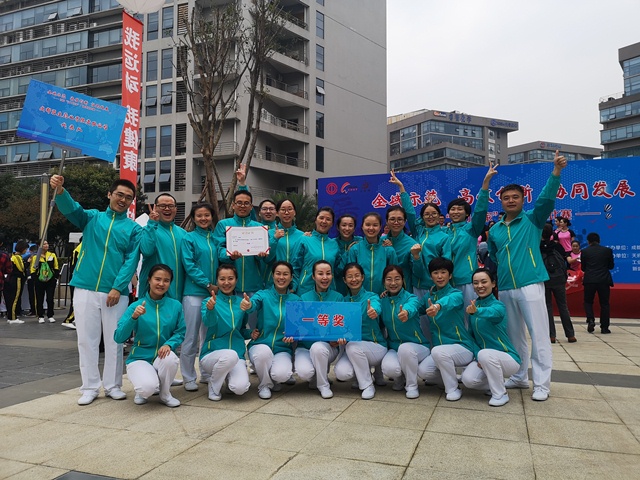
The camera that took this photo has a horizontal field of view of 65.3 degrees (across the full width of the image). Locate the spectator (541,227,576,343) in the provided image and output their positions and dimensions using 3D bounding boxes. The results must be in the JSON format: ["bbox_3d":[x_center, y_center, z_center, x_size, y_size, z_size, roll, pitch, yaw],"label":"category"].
[{"bbox_3d":[3.316,0.592,7.000,0.520,1.640,0.420,-1,-3,12],"label":"spectator"}]

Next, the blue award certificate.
[{"bbox_3d":[0.032,0.645,3.950,0.605,0.310,0.020,0,-3,0],"label":"blue award certificate"}]

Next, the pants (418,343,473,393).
[{"bbox_3d":[1.064,1.056,4.200,0.420,0.450,0.520,-1,-3,29],"label":"pants"}]

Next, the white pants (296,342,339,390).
[{"bbox_3d":[-0.013,1.042,4.180,0.400,0.450,0.500,0,-3,7],"label":"white pants"}]

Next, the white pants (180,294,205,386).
[{"bbox_3d":[-1.068,0.813,4.250,0.310,0.840,0.280,1,-3,-18],"label":"white pants"}]

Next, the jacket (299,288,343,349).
[{"bbox_3d":[0.004,0.662,4.160,0.430,0.520,0.360,0,-3,4],"label":"jacket"}]

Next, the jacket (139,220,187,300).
[{"bbox_3d":[-1.396,0.200,4.480,0.520,0.710,0.340,1,-3,-25],"label":"jacket"}]

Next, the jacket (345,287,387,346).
[{"bbox_3d":[0.378,0.649,4.240,0.420,0.500,0.420,-1,-3,10],"label":"jacket"}]

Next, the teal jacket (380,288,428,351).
[{"bbox_3d":[0.714,0.664,4.170,0.420,0.550,0.420,0,-3,19],"label":"teal jacket"}]

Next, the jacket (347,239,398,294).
[{"bbox_3d":[0.463,0.251,4.400,0.450,0.580,0.280,0,-3,8],"label":"jacket"}]

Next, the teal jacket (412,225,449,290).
[{"bbox_3d":[1.009,0.157,4.600,0.420,0.640,0.290,-1,-3,20],"label":"teal jacket"}]

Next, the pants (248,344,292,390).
[{"bbox_3d":[-0.430,1.030,4.250,0.400,0.410,0.520,0,-3,-6],"label":"pants"}]

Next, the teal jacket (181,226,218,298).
[{"bbox_3d":[-1.058,0.197,4.420,0.420,0.630,0.300,2,-3,-30],"label":"teal jacket"}]

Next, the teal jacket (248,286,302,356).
[{"bbox_3d":[-0.387,0.669,4.150,0.460,0.570,0.420,1,-3,0],"label":"teal jacket"}]

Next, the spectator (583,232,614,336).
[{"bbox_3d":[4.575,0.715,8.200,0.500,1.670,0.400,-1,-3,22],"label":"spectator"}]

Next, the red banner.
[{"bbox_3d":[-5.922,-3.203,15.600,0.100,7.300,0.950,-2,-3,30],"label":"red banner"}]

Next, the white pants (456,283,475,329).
[{"bbox_3d":[1.299,0.823,4.520,0.380,0.860,0.260,-1,-3,13],"label":"white pants"}]

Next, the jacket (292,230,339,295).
[{"bbox_3d":[-0.036,0.210,4.470,0.440,0.620,0.280,0,-3,-8],"label":"jacket"}]

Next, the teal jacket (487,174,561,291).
[{"bbox_3d":[1.700,-0.063,4.170,0.600,0.940,0.330,-2,-4,30],"label":"teal jacket"}]

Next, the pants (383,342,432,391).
[{"bbox_3d":[0.740,1.031,4.270,0.420,0.410,0.540,-1,-3,14],"label":"pants"}]

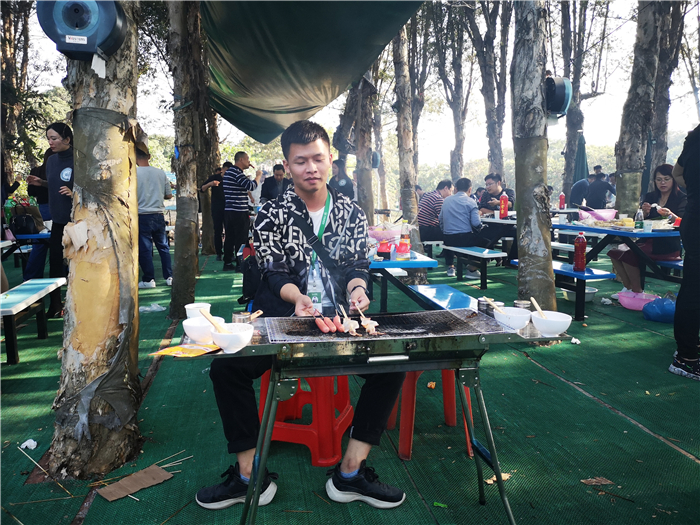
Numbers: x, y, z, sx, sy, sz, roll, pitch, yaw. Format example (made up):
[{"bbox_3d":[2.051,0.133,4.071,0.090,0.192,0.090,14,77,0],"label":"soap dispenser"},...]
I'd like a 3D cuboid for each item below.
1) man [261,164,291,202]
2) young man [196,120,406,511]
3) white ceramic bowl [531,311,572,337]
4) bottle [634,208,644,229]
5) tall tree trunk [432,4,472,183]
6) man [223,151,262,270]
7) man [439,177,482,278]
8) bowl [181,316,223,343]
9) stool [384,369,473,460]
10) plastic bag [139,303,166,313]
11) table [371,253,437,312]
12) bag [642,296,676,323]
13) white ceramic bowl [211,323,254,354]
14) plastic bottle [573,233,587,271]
[{"bbox_3d":[-1.090,-0.710,8.250,0.500,1.580,0.420,0,8,2],"label":"man"},{"bbox_3d":[-0.167,0.150,2.120,0.720,1.330,0.680,0,8,-2],"label":"young man"},{"bbox_3d":[0.602,0.184,1.635,0.117,0.059,0.117,0,7,0],"label":"white ceramic bowl"},{"bbox_3d":[2.598,-0.392,4.900,0.070,0.180,0.070,0,7,0],"label":"bottle"},{"bbox_3d":[1.951,-2.719,10.342,0.750,4.900,0.700,0,7,0],"label":"tall tree trunk"},{"bbox_3d":[-1.477,-0.690,7.500,0.520,1.670,0.500,-2,8,-15],"label":"man"},{"bbox_3d":[1.411,-0.441,6.848,0.500,1.250,0.620,6,10,42],"label":"man"},{"bbox_3d":[-0.396,0.187,1.480,0.114,0.063,0.114,0,7,0],"label":"bowl"},{"bbox_3d":[0.341,0.560,2.340,0.325,0.450,0.325,-1,8,-7],"label":"stool"},{"bbox_3d":[-1.733,0.407,4.869,0.280,0.055,0.170,0,7,0],"label":"plastic bag"},{"bbox_3d":[0.071,0.246,3.504,0.600,0.720,1.250,-1,7,-10],"label":"table"},{"bbox_3d":[2.650,0.375,4.620,0.360,0.190,0.300,0,7,0],"label":"bag"},{"bbox_3d":[-0.306,0.202,1.420,0.114,0.064,0.114,0,7,0],"label":"white ceramic bowl"},{"bbox_3d":[1.898,-0.086,4.500,0.102,0.322,0.102,0,7,0],"label":"plastic bottle"}]

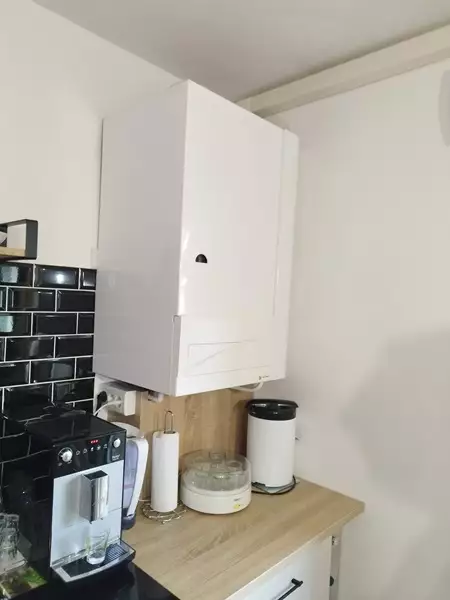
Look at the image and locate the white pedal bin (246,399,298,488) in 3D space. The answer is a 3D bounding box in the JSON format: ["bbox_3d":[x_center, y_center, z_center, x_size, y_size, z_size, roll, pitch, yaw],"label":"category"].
[{"bbox_3d":[0.179,0.548,1.599,0.205,0.290,0.195,3,0,0],"label":"white pedal bin"}]

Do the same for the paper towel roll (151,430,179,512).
[{"bbox_3d":[-0.185,0.535,1.307,0.083,0.229,0.083,3,0,0],"label":"paper towel roll"}]

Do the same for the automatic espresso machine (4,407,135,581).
[{"bbox_3d":[-0.428,0.484,1.099,0.195,0.325,0.450,2,0,-45],"label":"automatic espresso machine"}]

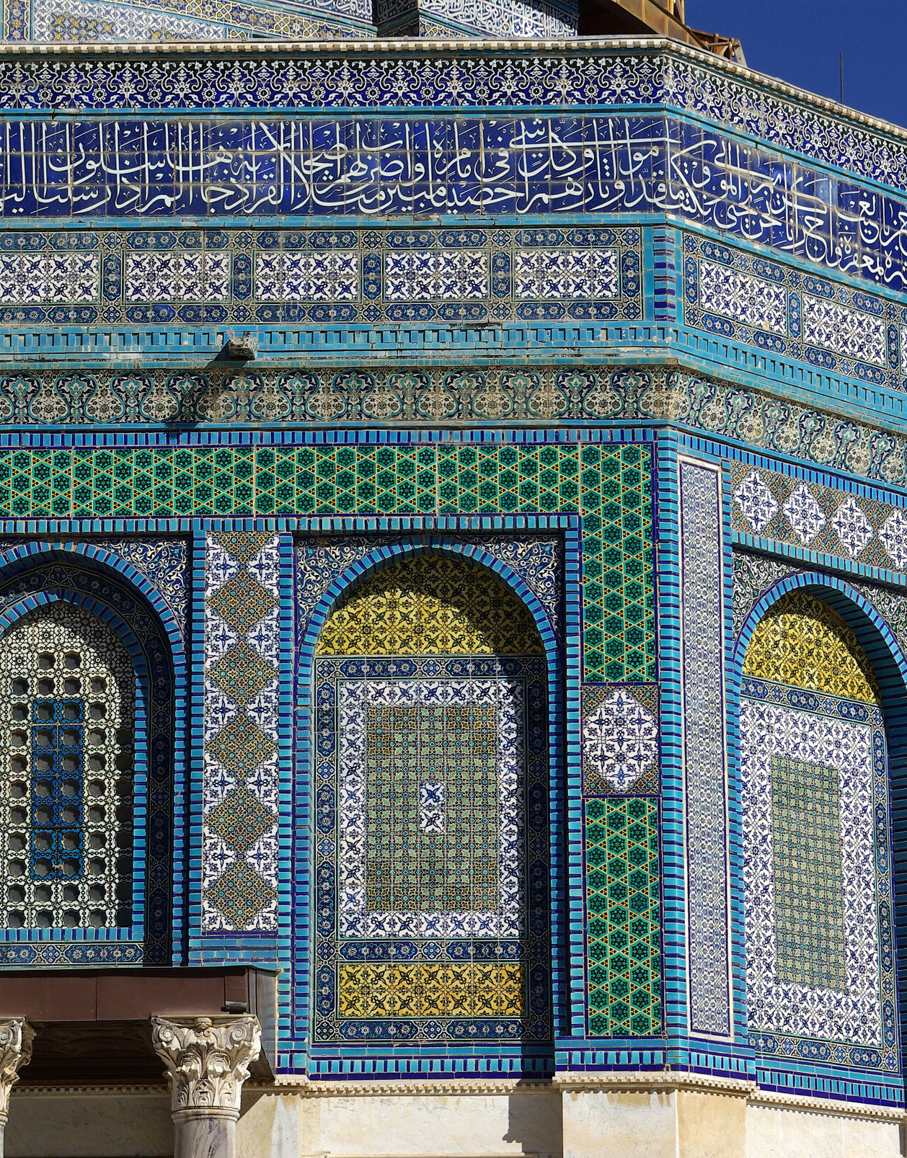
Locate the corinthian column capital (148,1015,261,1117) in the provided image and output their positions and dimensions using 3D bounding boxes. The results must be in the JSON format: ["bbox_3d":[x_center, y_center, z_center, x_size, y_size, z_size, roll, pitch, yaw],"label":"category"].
[{"bbox_3d":[-1.486,2.992,23.884,0.645,0.597,0.645,0,-14,0],"label":"corinthian column capital"}]

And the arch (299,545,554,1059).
[{"bbox_3d":[-0.183,1.517,27.188,1.800,3.550,0.350,0,-14,0],"label":"arch"}]

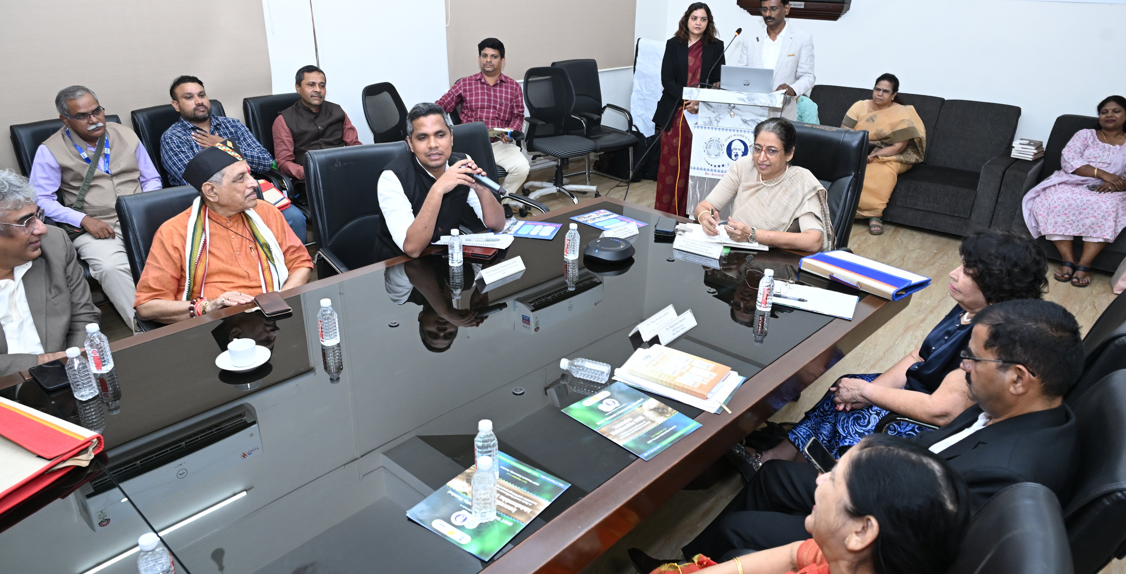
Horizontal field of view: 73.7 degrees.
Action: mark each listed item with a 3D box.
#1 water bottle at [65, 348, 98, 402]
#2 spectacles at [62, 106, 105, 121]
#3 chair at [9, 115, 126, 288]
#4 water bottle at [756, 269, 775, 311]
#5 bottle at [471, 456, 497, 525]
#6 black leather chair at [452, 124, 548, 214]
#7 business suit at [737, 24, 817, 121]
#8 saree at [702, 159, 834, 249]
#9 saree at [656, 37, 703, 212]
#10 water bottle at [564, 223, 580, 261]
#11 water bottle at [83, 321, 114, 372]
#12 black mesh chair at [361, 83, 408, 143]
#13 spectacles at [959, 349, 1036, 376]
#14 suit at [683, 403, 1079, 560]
[{"bbox_3d":[-1.245,0.219,1.933,0.057,0.137,0.057,-14,27,-33],"label":"water bottle"},{"bbox_3d":[-2.279,-0.822,3.562,0.145,0.045,0.140,14,32,24],"label":"spectacles"},{"bbox_3d":[-2.350,-0.257,3.797,0.580,1.040,0.660,-15,28,-34],"label":"chair"},{"bbox_3d":[0.670,0.010,2.466,0.057,0.134,0.057,20,29,38],"label":"water bottle"},{"bbox_3d":[-0.162,0.412,1.541,0.055,0.139,0.055,-2,23,-6],"label":"bottle"},{"bbox_3d":[-0.472,-0.276,3.933,0.600,1.000,0.650,-15,28,-34],"label":"black leather chair"},{"bbox_3d":[1.396,-1.226,4.957,0.500,0.930,0.330,12,26,25],"label":"business suit"},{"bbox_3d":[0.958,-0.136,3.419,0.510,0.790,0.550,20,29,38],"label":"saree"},{"bbox_3d":[0.880,-1.071,5.412,0.440,1.360,0.360,7,23,14],"label":"saree"},{"bbox_3d":[0.037,-0.178,2.888,0.057,0.134,0.057,1,22,0],"label":"water bottle"},{"bbox_3d":[-1.273,0.169,2.059,0.055,0.139,0.055,-14,28,-32],"label":"water bottle"},{"bbox_3d":[-1.043,-0.874,5.301,0.620,1.040,0.620,11,24,23],"label":"black mesh chair"},{"bbox_3d":[0.878,0.124,1.515,0.140,0.048,0.140,8,23,29],"label":"spectacles"},{"bbox_3d":[0.618,0.591,1.825,0.900,0.930,0.520,21,30,39],"label":"suit"}]

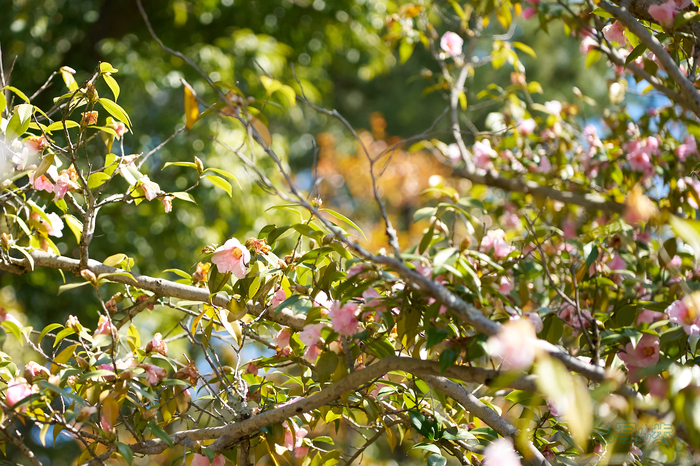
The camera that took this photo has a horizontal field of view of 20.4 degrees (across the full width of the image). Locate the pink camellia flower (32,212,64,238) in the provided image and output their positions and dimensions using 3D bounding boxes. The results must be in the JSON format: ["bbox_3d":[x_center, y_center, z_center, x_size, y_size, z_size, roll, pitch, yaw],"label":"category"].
[{"bbox_3d":[-0.442,-0.011,2.850,0.048,0.042,0.042,5,-3,-37],"label":"pink camellia flower"}]

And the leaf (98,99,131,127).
[{"bbox_3d":[-0.356,-0.180,2.950,0.024,0.072,0.017,-45,0,-35],"label":"leaf"}]

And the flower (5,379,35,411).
[{"bbox_3d":[-0.502,0.245,2.950,0.046,0.050,0.043,1,-7,-6],"label":"flower"}]

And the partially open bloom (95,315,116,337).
[{"bbox_3d":[-0.365,0.138,2.900,0.034,0.036,0.033,-1,6,6],"label":"partially open bloom"}]

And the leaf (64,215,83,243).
[{"bbox_3d":[-0.420,-0.007,2.950,0.024,0.054,0.015,-30,0,-36],"label":"leaf"}]

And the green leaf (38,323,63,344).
[{"bbox_3d":[-0.539,0.181,3.500,0.022,0.056,0.018,38,-8,45],"label":"green leaf"}]

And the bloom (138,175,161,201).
[{"bbox_3d":[-0.361,-0.082,3.500,0.042,0.046,0.042,4,-8,-33],"label":"bloom"}]

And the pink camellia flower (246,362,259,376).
[{"bbox_3d":[-0.153,0.214,3.050,0.022,0.025,0.022,0,-7,0],"label":"pink camellia flower"}]

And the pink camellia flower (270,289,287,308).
[{"bbox_3d":[-0.110,0.102,3.000,0.031,0.036,0.032,-1,-7,6],"label":"pink camellia flower"}]

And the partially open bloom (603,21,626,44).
[{"bbox_3d":[0.504,-0.382,3.700,0.046,0.046,0.044,-4,-8,33],"label":"partially open bloom"}]

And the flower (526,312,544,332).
[{"bbox_3d":[0.297,0.145,3.150,0.045,0.045,0.038,-3,-7,25],"label":"flower"}]

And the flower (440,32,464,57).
[{"bbox_3d":[0.219,-0.407,4.200,0.049,0.053,0.038,-2,-7,18],"label":"flower"}]

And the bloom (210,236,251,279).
[{"bbox_3d":[-0.178,0.037,2.900,0.060,0.060,0.046,4,5,-27],"label":"bloom"}]

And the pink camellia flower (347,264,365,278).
[{"bbox_3d":[0.010,0.064,3.250,0.034,0.027,0.029,-25,8,-31],"label":"pink camellia flower"}]

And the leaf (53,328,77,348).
[{"bbox_3d":[-0.432,0.160,2.950,0.048,0.020,0.014,-34,-36,0],"label":"leaf"}]

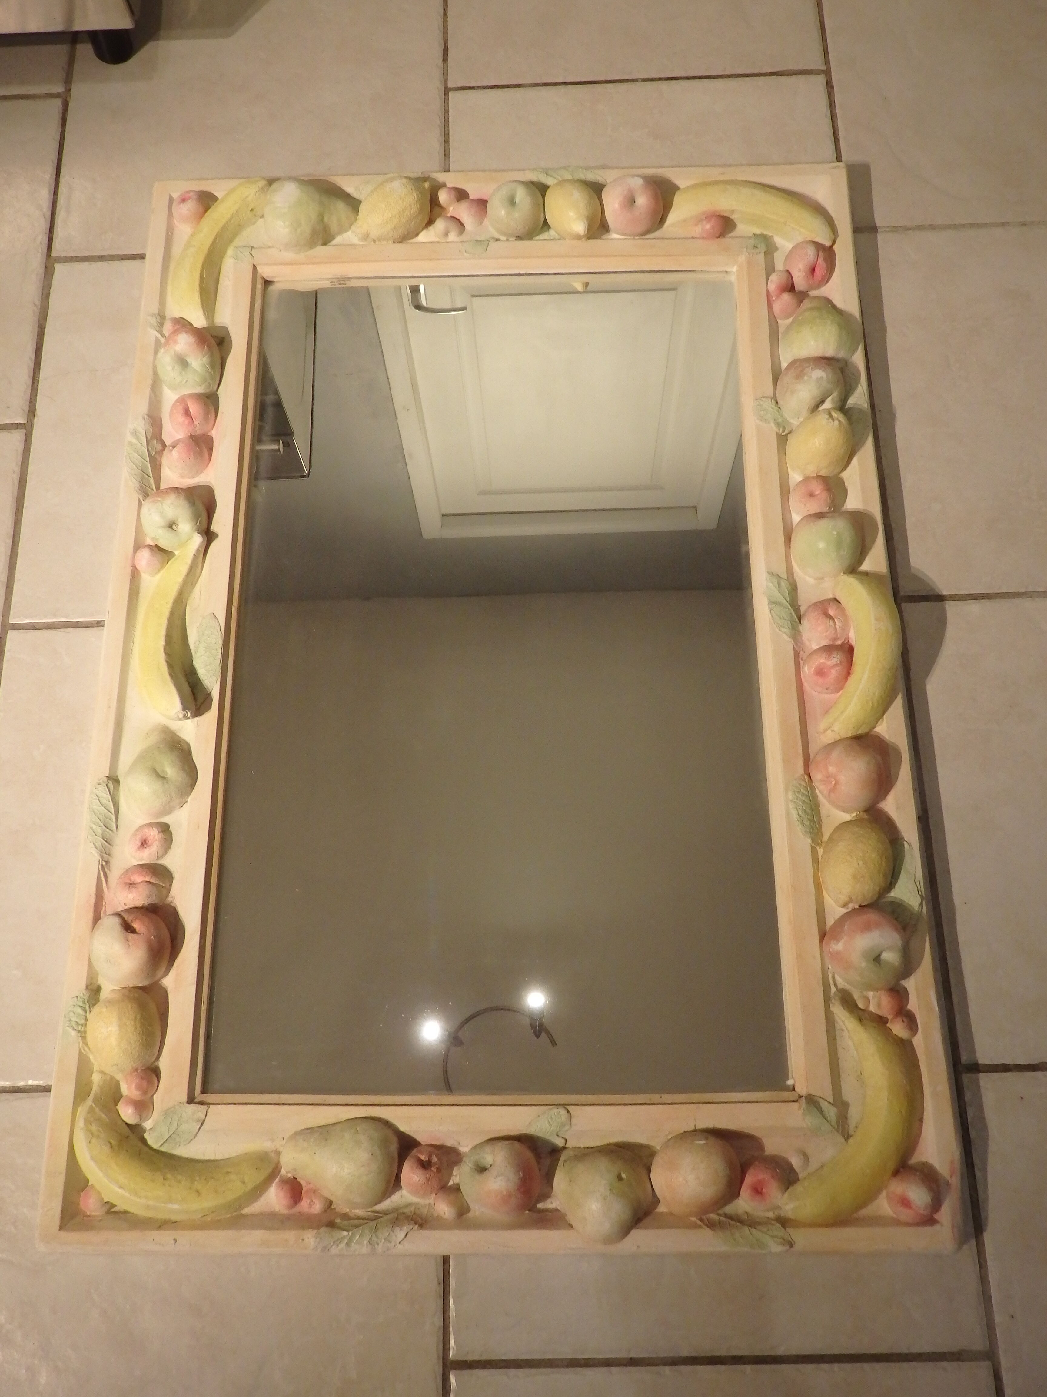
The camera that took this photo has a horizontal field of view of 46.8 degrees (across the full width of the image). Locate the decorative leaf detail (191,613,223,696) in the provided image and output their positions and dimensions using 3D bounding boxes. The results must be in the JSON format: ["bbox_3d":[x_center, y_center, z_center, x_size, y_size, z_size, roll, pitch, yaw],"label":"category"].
[{"bbox_3d":[-0.305,-0.043,1.169,0.030,0.012,0.087,-2,71,1],"label":"decorative leaf detail"}]

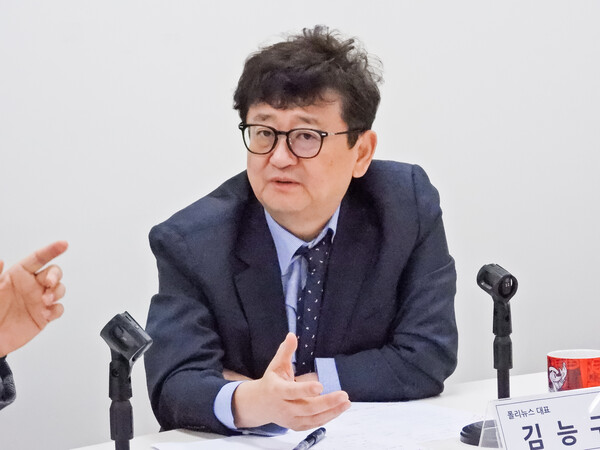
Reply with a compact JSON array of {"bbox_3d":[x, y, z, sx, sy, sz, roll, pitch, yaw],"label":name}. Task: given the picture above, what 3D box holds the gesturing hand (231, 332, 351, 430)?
[{"bbox_3d":[-0.012,0.203,2.120,0.168,0.122,0.090,2,6,37],"label":"gesturing hand"}]

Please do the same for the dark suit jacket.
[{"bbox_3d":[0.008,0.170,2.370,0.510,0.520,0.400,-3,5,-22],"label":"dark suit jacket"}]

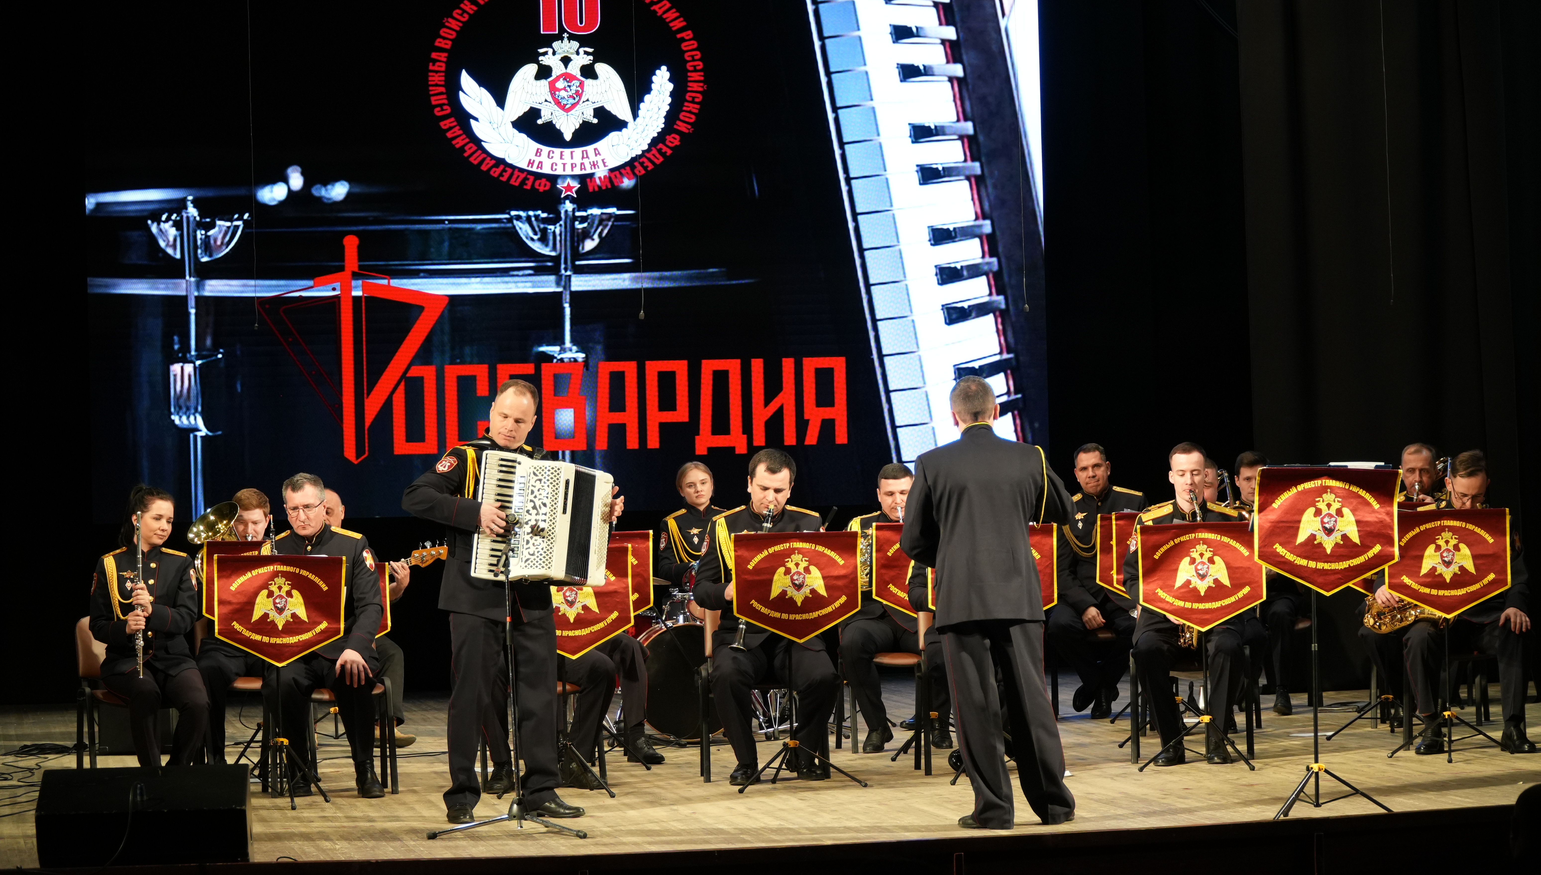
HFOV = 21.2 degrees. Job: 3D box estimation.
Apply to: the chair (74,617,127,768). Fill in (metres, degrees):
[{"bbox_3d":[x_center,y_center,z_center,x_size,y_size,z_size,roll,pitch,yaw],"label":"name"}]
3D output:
[{"bbox_3d":[-2.618,1.143,17.200,0.530,0.810,0.570,-1,-1,-16],"label":"chair"}]

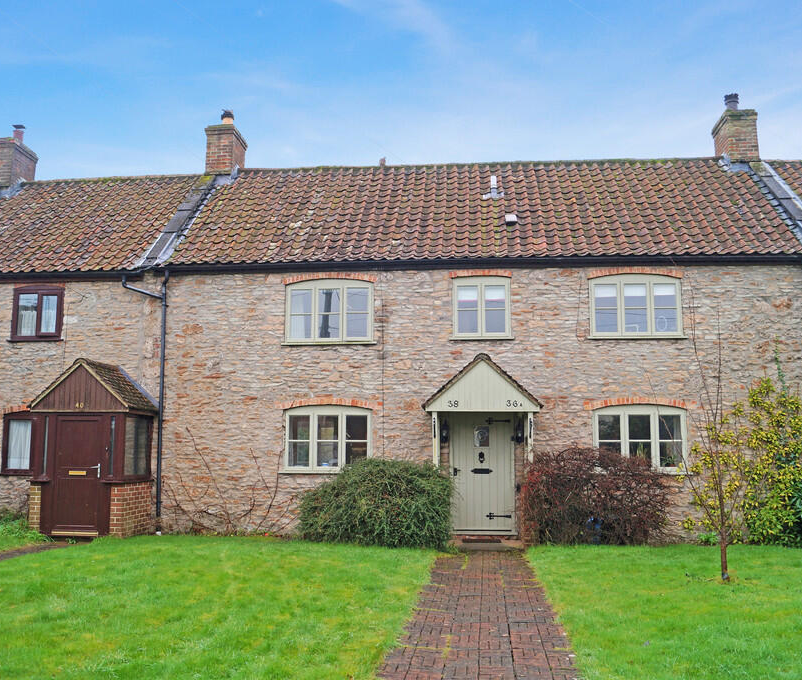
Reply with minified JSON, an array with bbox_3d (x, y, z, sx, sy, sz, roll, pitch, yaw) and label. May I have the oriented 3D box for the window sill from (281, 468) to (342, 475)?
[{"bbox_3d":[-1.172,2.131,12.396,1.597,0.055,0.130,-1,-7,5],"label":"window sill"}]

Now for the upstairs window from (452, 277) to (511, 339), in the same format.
[{"bbox_3d":[1.360,-0.540,12.891,1.021,1.054,0.120,-1,-7,3],"label":"upstairs window"}]

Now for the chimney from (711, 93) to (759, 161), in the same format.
[{"bbox_3d":[6.875,-4.293,15.764,0.615,1.620,0.950,-1,-7,5],"label":"chimney"}]

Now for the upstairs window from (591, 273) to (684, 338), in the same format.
[{"bbox_3d":[3.912,-0.559,12.748,1.505,1.076,0.120,-1,-7,3],"label":"upstairs window"}]

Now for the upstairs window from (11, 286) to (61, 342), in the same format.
[{"bbox_3d":[-6.348,-0.460,13.393,0.952,0.963,0.120,-1,-7,5],"label":"upstairs window"}]

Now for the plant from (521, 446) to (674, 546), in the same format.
[{"bbox_3d":[2.911,2.321,11.668,2.120,1.389,1.350,-1,-7,3],"label":"plant"}]

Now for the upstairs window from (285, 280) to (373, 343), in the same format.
[{"bbox_3d":[-1.182,-0.478,12.733,1.478,1.052,0.100,-1,-7,5],"label":"upstairs window"}]

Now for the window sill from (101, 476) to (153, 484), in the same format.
[{"bbox_3d":[-4.354,2.246,12.283,0.381,0.070,1.090,-1,-7,5],"label":"window sill"}]

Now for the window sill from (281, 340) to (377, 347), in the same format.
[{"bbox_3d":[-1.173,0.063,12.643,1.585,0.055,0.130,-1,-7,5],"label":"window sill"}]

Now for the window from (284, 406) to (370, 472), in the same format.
[{"bbox_3d":[-1.235,1.655,12.777,1.459,1.090,0.120,-1,-7,3],"label":"window"}]

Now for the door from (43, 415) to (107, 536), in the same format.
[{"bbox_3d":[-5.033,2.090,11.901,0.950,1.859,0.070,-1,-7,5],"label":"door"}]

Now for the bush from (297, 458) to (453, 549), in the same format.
[{"bbox_3d":[-0.399,2.458,11.792,2.405,1.258,1.450,-1,-7,3],"label":"bush"}]

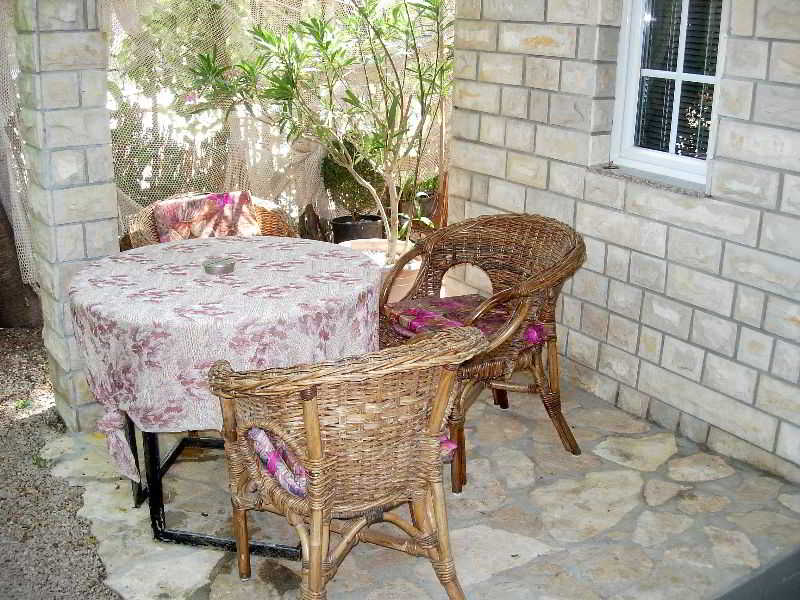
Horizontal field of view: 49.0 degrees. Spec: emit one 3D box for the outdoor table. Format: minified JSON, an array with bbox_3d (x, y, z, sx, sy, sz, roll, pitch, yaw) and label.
[{"bbox_3d":[-0.545,0.262,2.878,0.950,0.738,0.950,1,18,0],"label":"outdoor table"}]

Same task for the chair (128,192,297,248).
[{"bbox_3d":[-0.698,0.054,3.371,0.640,0.820,0.610,-3,19,-10],"label":"chair"}]

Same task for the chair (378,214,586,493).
[{"bbox_3d":[0.318,0.151,3.125,0.610,0.820,0.640,-10,21,-30],"label":"chair"}]

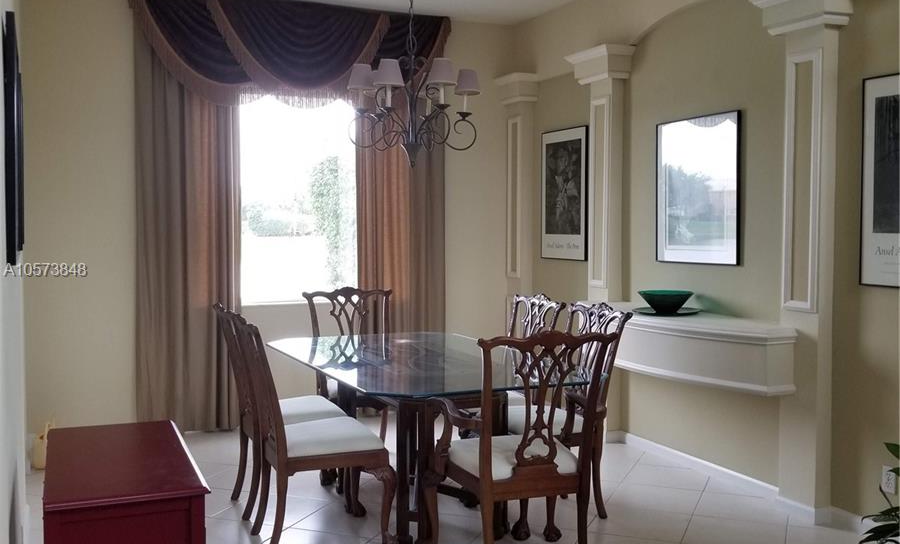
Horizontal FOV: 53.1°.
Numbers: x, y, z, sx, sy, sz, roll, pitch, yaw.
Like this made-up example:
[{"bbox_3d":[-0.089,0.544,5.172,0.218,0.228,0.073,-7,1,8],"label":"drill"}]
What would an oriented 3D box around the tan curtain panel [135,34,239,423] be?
[{"bbox_3d":[-1.758,-0.320,6.045,0.682,2.790,0.136,-1,3,-23],"label":"tan curtain panel"}]

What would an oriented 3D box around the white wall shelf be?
[{"bbox_3d":[1.246,0.399,5.089,0.490,0.302,1.755,-1,3,-23],"label":"white wall shelf"}]

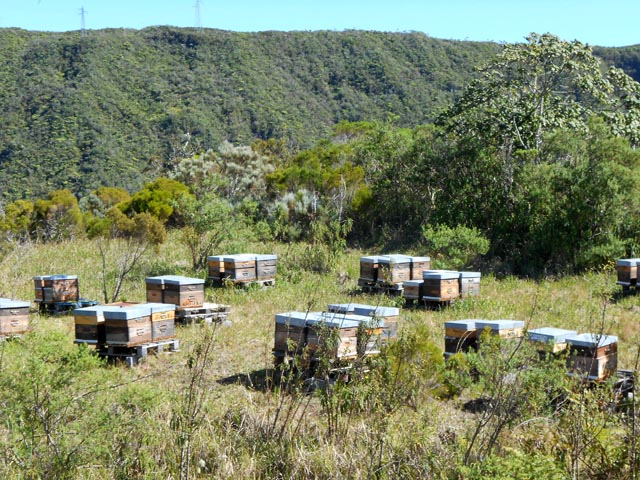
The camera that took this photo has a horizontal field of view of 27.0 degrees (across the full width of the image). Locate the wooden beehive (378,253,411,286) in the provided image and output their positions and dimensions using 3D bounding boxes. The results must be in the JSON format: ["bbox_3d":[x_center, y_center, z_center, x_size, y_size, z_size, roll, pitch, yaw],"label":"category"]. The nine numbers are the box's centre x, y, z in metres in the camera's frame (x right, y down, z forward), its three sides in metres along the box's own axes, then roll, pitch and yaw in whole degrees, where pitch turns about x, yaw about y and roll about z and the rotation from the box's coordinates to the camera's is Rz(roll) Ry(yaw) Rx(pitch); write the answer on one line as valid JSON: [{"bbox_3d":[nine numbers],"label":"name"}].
[{"bbox_3d":[1.577,0.636,28.201,0.540,0.490,0.450,-4,5,-38],"label":"wooden beehive"}]

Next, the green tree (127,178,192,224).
[{"bbox_3d":[-5.787,-1.244,48.000,2.500,2.100,2.400,-1,4,0],"label":"green tree"}]

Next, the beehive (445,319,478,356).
[{"bbox_3d":[2.165,1.431,19.320,0.534,0.475,0.442,-2,2,-41],"label":"beehive"}]

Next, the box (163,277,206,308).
[{"bbox_3d":[-2.434,0.948,23.919,0.540,0.490,0.450,-5,5,-42],"label":"box"}]

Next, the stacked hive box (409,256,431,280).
[{"bbox_3d":[2.172,0.675,30.329,0.562,0.521,0.467,-3,4,-37],"label":"stacked hive box"}]

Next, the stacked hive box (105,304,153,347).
[{"bbox_3d":[-2.898,1.300,20.080,0.450,0.490,0.540,2,5,33],"label":"stacked hive box"}]

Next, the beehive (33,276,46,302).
[{"bbox_3d":[-5.285,0.952,26.213,0.534,0.491,0.442,-3,2,-32],"label":"beehive"}]

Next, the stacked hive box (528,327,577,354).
[{"bbox_3d":[3.026,1.444,17.392,0.450,0.490,0.540,3,6,43],"label":"stacked hive box"}]

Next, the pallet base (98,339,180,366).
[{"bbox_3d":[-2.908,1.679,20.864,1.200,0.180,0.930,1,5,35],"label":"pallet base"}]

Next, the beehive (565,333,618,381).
[{"bbox_3d":[3.494,1.500,17.113,0.450,0.490,0.540,2,5,40],"label":"beehive"}]

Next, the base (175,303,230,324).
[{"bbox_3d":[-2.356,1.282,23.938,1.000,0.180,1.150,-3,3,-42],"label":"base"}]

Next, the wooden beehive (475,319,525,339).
[{"bbox_3d":[2.556,1.419,18.864,0.534,0.508,0.442,-2,2,-41],"label":"wooden beehive"}]

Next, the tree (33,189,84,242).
[{"bbox_3d":[-8.643,-0.777,44.000,1.750,1.900,1.700,-1,3,0],"label":"tree"}]

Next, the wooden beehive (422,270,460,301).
[{"bbox_3d":[2.289,0.876,25.013,0.534,0.489,0.442,-2,4,-43],"label":"wooden beehive"}]

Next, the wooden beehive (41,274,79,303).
[{"bbox_3d":[-5.165,0.964,26.481,0.540,0.490,0.450,-4,5,-39],"label":"wooden beehive"}]

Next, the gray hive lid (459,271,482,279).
[{"bbox_3d":[2.729,0.667,25.410,0.534,0.081,0.442,-2,4,-43],"label":"gray hive lid"}]

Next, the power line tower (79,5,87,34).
[{"bbox_3d":[-220.237,-203.803,1236.000,7.500,26.000,4.500,-2,3,-21],"label":"power line tower"}]

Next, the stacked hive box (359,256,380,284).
[{"bbox_3d":[1.284,0.685,30.458,0.562,0.521,0.467,-3,4,-37],"label":"stacked hive box"}]

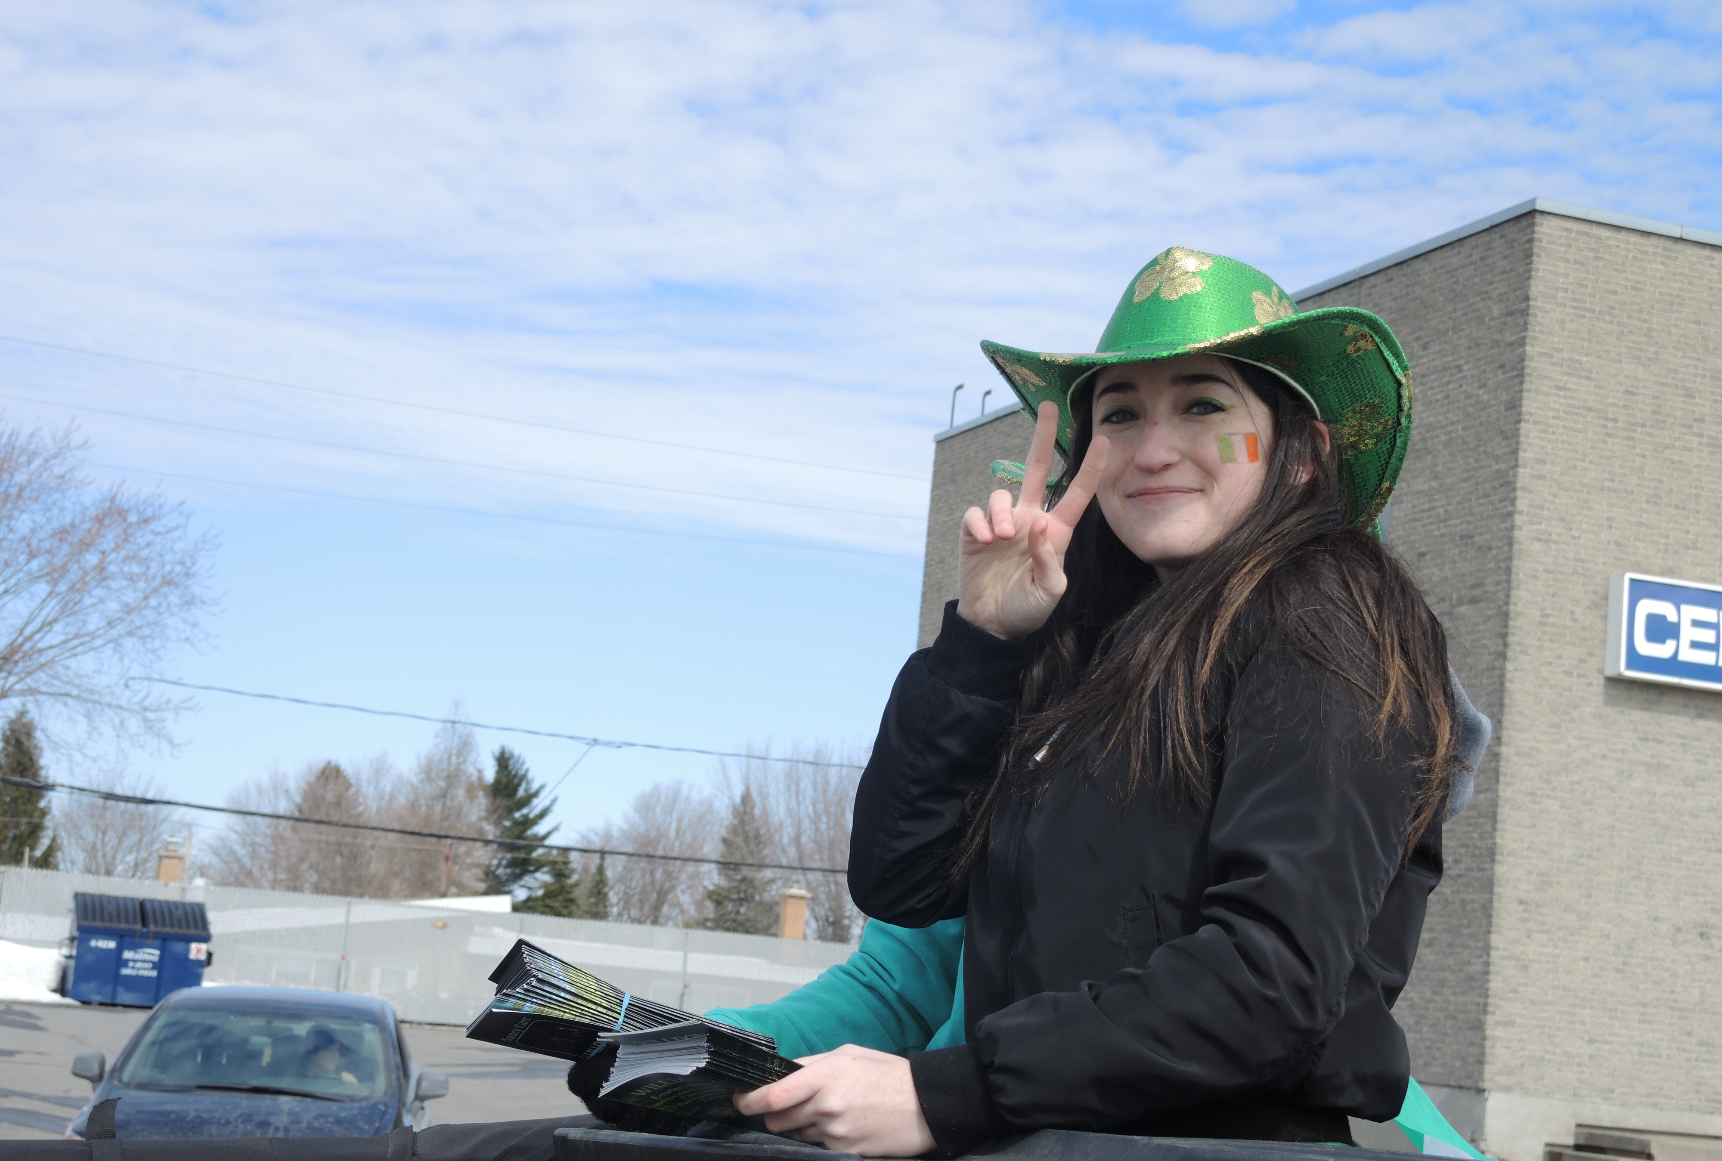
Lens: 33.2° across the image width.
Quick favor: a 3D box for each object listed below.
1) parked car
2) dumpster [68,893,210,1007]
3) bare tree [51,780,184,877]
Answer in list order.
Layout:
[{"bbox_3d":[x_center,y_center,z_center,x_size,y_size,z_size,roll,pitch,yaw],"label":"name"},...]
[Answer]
[{"bbox_3d":[-3.344,3.028,16.050,1.830,1.500,4.300,6,-8,-8],"label":"parked car"},{"bbox_3d":[-10.733,5.480,42.652,2.030,1.550,1.400,8,-8,-20],"label":"dumpster"},{"bbox_3d":[-23.553,9.364,91.588,4.600,6.150,4.600,5,-8,0],"label":"bare tree"}]

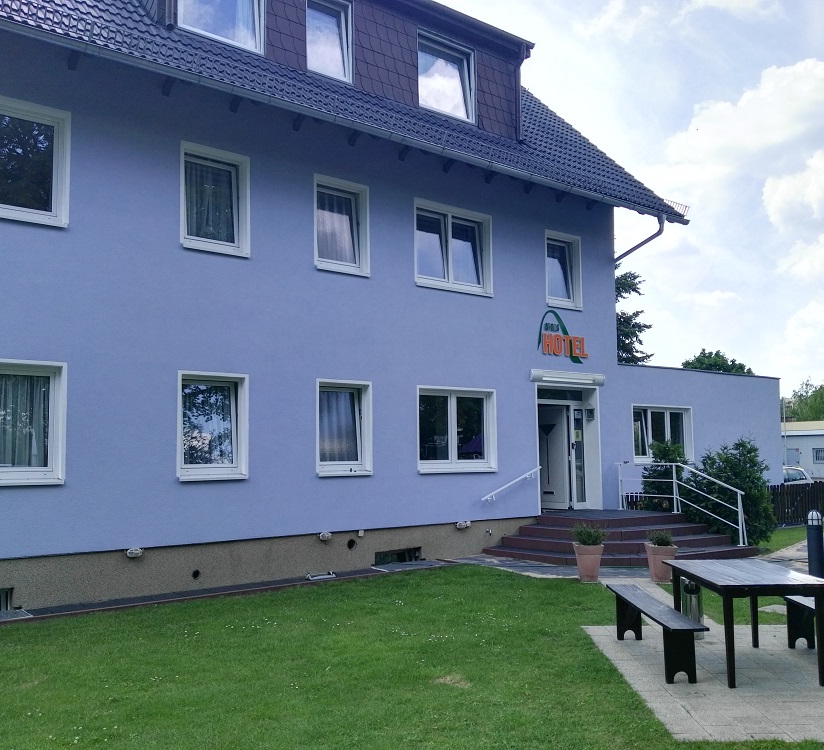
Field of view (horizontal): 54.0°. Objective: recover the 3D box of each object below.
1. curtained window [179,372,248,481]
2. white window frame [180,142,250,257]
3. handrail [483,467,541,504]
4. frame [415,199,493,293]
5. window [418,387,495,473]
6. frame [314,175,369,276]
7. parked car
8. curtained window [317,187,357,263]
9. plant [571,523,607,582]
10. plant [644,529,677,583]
[{"bbox_3d":[-2.646,0.674,10.719,1.000,1.405,0.170,4,-7,-38],"label":"curtained window"},{"bbox_3d":[-2.651,-2.322,10.874,1.016,1.424,0.170,4,-7,-38],"label":"white window frame"},{"bbox_3d":[1.706,1.842,13.780,1.472,0.573,0.100,4,-7,-38],"label":"handrail"},{"bbox_3d":[0.685,-2.084,13.537,1.678,1.367,0.140,4,-7,-38],"label":"frame"},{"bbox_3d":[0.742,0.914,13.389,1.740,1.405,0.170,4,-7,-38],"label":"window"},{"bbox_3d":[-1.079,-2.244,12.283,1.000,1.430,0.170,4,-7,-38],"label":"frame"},{"bbox_3d":[10.700,3.692,26.000,4.200,1.470,1.750,0,-6,-3],"label":"parked car"},{"bbox_3d":[-1.170,-2.259,12.424,0.750,1.070,0.120,4,-7,-38],"label":"curtained window"},{"bbox_3d":[2.318,2.317,10.625,0.450,0.770,0.430,-1,-6,6],"label":"plant"},{"bbox_3d":[3.372,2.440,10.955,0.390,0.690,0.390,-1,-6,0],"label":"plant"}]

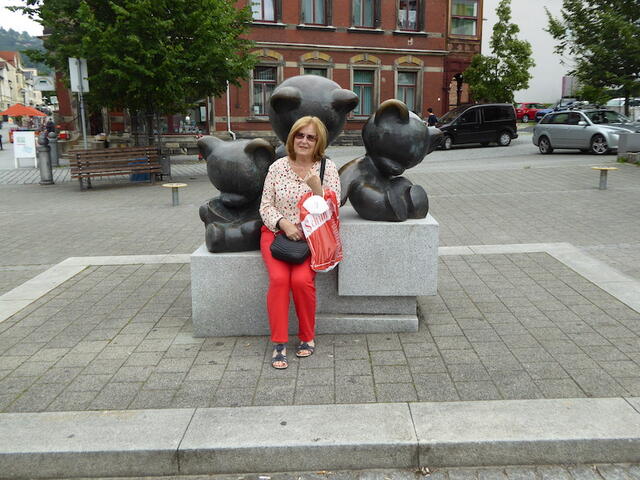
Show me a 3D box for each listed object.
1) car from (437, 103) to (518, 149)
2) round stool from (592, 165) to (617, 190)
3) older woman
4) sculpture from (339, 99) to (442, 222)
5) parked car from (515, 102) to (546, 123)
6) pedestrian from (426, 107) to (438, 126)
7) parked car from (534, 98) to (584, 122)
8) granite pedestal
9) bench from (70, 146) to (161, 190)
[{"bbox_3d":[6.660,-5.094,26.317,4.400,1.820,1.800,-3,12,-12],"label":"car"},{"bbox_3d":[4.588,-0.978,9.507,0.430,0.345,0.430,0,12,0],"label":"round stool"},{"bbox_3d":[-0.096,-0.035,3.433,0.485,1.333,0.758,1,12,3],"label":"older woman"},{"bbox_3d":[0.439,-0.524,3.782,0.657,0.768,0.525,4,13,19],"label":"sculpture"},{"bbox_3d":[16.450,-9.794,45.662,4.200,1.470,1.760,-6,14,-26],"label":"parked car"},{"bbox_3d":[5.119,-5.130,26.821,0.420,1.700,0.500,10,16,40],"label":"pedestrian"},{"bbox_3d":[16.600,-8.419,38.695,4.400,1.650,1.830,-5,13,-22],"label":"parked car"},{"bbox_3d":[-0.040,0.181,3.965,1.515,0.717,0.758,0,12,0],"label":"granite pedestal"},{"bbox_3d":[-4.100,-1.434,11.812,1.800,0.800,0.580,-7,13,-21],"label":"bench"}]

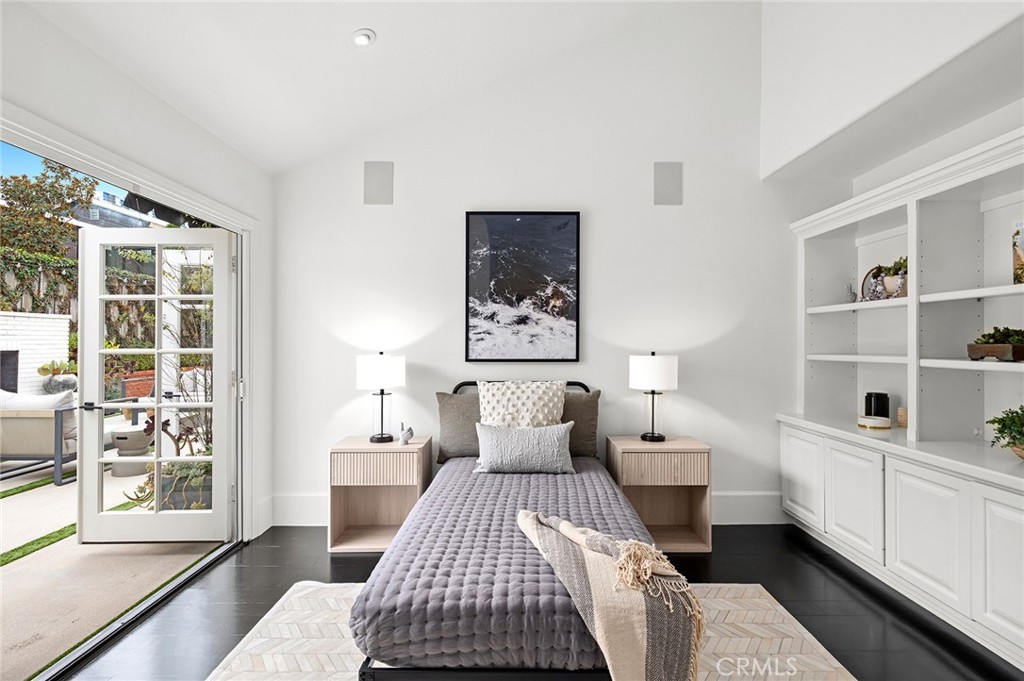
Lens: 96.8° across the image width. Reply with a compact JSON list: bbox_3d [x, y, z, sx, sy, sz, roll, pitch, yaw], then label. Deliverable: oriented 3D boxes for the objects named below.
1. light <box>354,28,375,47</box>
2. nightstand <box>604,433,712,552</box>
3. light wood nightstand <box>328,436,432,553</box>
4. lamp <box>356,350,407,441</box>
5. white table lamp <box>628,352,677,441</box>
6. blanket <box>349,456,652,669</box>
[{"bbox_3d":[-0.767,-1.575,2.363,0.130,0.040,0.130,-22,0,0],"label":"light"},{"bbox_3d":[0.955,0.990,3.013,0.575,0.641,0.390,0,0,0],"label":"nightstand"},{"bbox_3d":[-0.850,0.990,3.013,0.573,0.641,0.390,0,0,0],"label":"light wood nightstand"},{"bbox_3d":[-0.873,0.373,3.040,0.328,0.590,0.328,0,0,0],"label":"lamp"},{"bbox_3d":[0.949,0.373,3.050,0.325,0.590,0.325,0,0,0],"label":"white table lamp"},{"bbox_3d":[0.040,0.810,2.130,1.030,0.250,1.720,0,0,0],"label":"blanket"}]

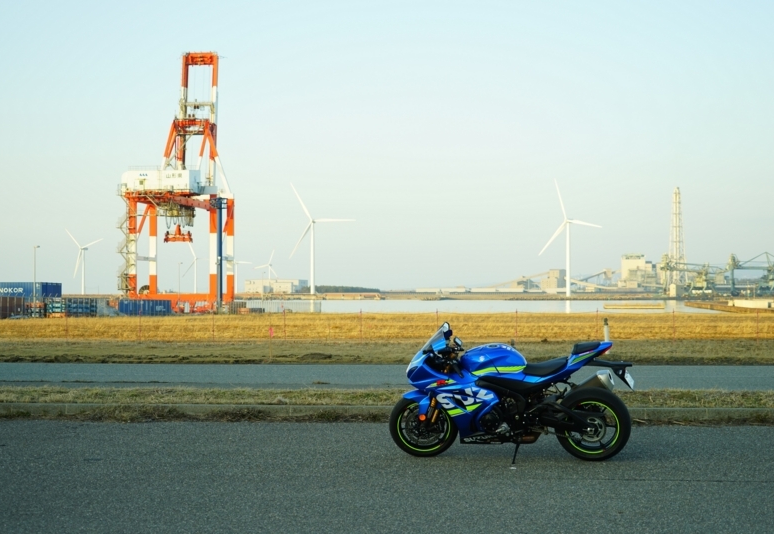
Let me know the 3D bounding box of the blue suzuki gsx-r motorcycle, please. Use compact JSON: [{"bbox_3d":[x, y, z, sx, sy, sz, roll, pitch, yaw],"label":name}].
[{"bbox_3d":[1.010,1.040,11.260,2.080,1.150,0.740,0,-1,12],"label":"blue suzuki gsx-r motorcycle"}]

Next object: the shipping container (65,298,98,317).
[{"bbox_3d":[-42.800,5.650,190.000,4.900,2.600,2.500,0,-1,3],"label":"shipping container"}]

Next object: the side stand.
[{"bbox_3d":[1.062,1.515,11.170,0.100,0.220,0.180,0,-1,12],"label":"side stand"}]

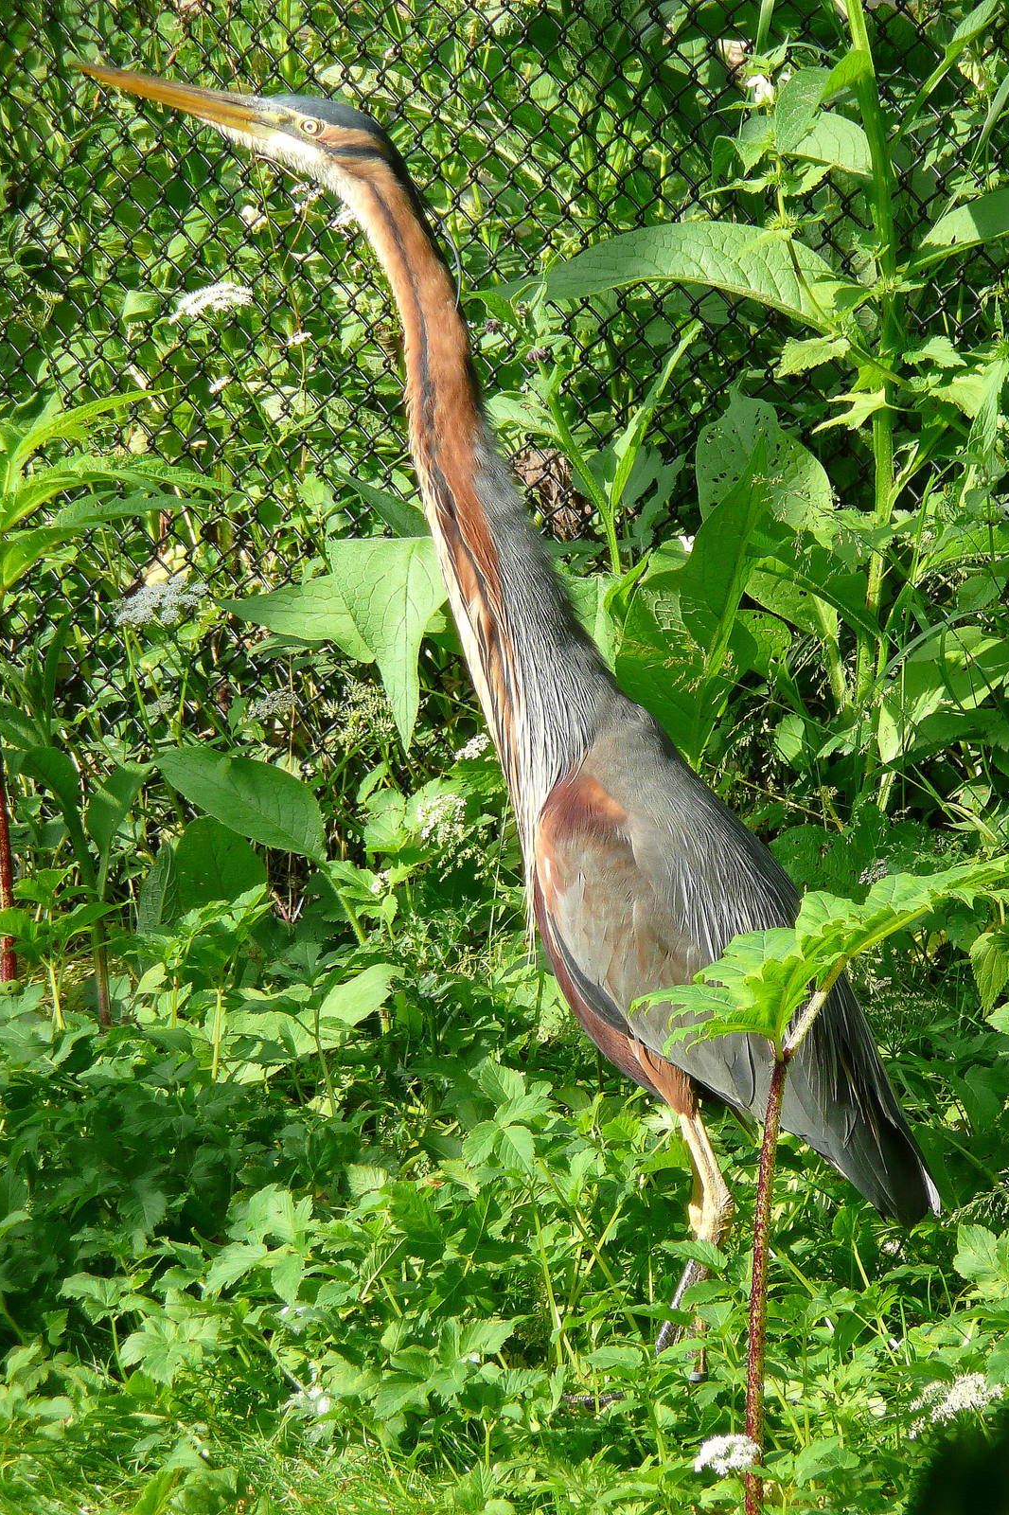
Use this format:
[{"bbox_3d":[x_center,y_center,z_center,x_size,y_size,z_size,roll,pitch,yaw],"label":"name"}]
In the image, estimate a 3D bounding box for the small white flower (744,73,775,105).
[{"bbox_3d":[0.195,-0.510,9.350,0.022,0.025,0.021,-8,10,-36],"label":"small white flower"}]

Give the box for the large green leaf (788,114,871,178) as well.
[{"bbox_3d":[0.235,-0.442,8.850,0.060,0.047,0.035,-1,8,0],"label":"large green leaf"}]

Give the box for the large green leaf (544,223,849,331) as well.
[{"bbox_3d":[0.140,-0.344,8.750,0.228,0.080,0.090,-1,8,0],"label":"large green leaf"}]

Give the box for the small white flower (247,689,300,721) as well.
[{"bbox_3d":[-0.172,-0.040,9.100,0.038,0.023,0.036,-1,8,0],"label":"small white flower"}]

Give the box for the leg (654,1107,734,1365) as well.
[{"bbox_3d":[0.118,0.305,7.700,0.054,0.173,0.030,-1,8,0],"label":"leg"}]

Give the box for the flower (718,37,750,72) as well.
[{"bbox_3d":[0.178,-0.545,9.500,0.025,0.026,0.024,-1,8,0],"label":"flower"}]

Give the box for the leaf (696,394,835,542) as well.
[{"bbox_3d":[0.198,-0.218,9.300,0.106,0.120,0.032,-2,6,6],"label":"leaf"}]

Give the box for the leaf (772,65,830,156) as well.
[{"bbox_3d":[0.213,-0.462,8.750,0.044,0.063,0.035,-1,8,0],"label":"leaf"}]

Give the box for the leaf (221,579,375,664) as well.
[{"bbox_3d":[-0.144,-0.097,8.650,0.112,0.060,0.050,-1,8,0],"label":"leaf"}]

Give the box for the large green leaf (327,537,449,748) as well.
[{"bbox_3d":[-0.082,-0.080,8.600,0.088,0.150,0.050,-1,8,0],"label":"large green leaf"}]

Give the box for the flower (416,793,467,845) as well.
[{"bbox_3d":[-0.049,0.047,9.450,0.041,0.027,0.038,3,30,0],"label":"flower"}]

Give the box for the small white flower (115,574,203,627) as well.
[{"bbox_3d":[-0.280,-0.127,9.950,0.075,0.022,0.066,-8,24,0],"label":"small white flower"}]

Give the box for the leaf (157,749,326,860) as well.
[{"bbox_3d":[-0.199,0.031,9.450,0.153,0.060,0.032,30,-20,6],"label":"leaf"}]

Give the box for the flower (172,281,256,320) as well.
[{"bbox_3d":[-0.236,-0.371,9.950,0.067,0.027,0.062,-13,12,0],"label":"flower"}]

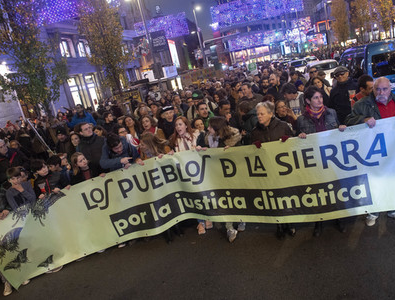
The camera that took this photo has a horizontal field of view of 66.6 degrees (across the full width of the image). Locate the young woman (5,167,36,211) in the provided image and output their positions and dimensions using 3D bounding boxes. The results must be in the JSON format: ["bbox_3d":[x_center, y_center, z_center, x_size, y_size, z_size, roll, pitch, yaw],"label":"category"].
[{"bbox_3d":[-2.066,0.894,3.762,0.420,1.420,0.320,-17,12,-23],"label":"young woman"}]

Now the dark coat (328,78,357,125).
[{"bbox_3d":[2.315,-0.659,4.672,0.540,0.780,0.360,-10,11,11],"label":"dark coat"}]

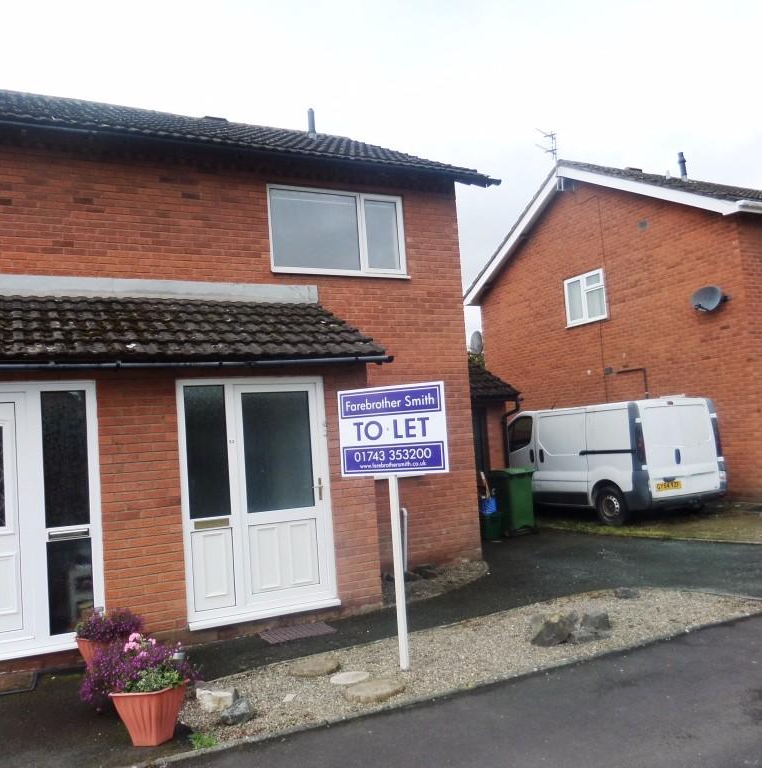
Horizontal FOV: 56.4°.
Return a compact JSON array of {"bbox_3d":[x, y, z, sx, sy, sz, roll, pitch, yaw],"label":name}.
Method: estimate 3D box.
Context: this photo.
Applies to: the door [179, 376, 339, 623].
[{"bbox_3d":[-1.056,0.979,6.187,1.330,2.070,0.100,-2,-4,-27],"label":"door"}]

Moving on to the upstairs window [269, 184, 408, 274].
[{"bbox_3d":[-0.482,-1.779,8.418,1.750,1.020,0.100,-2,-4,-27],"label":"upstairs window"}]

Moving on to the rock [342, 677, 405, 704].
[{"bbox_3d":[-0.046,1.907,4.406,0.400,0.065,0.300,-3,-4,-4],"label":"rock"}]

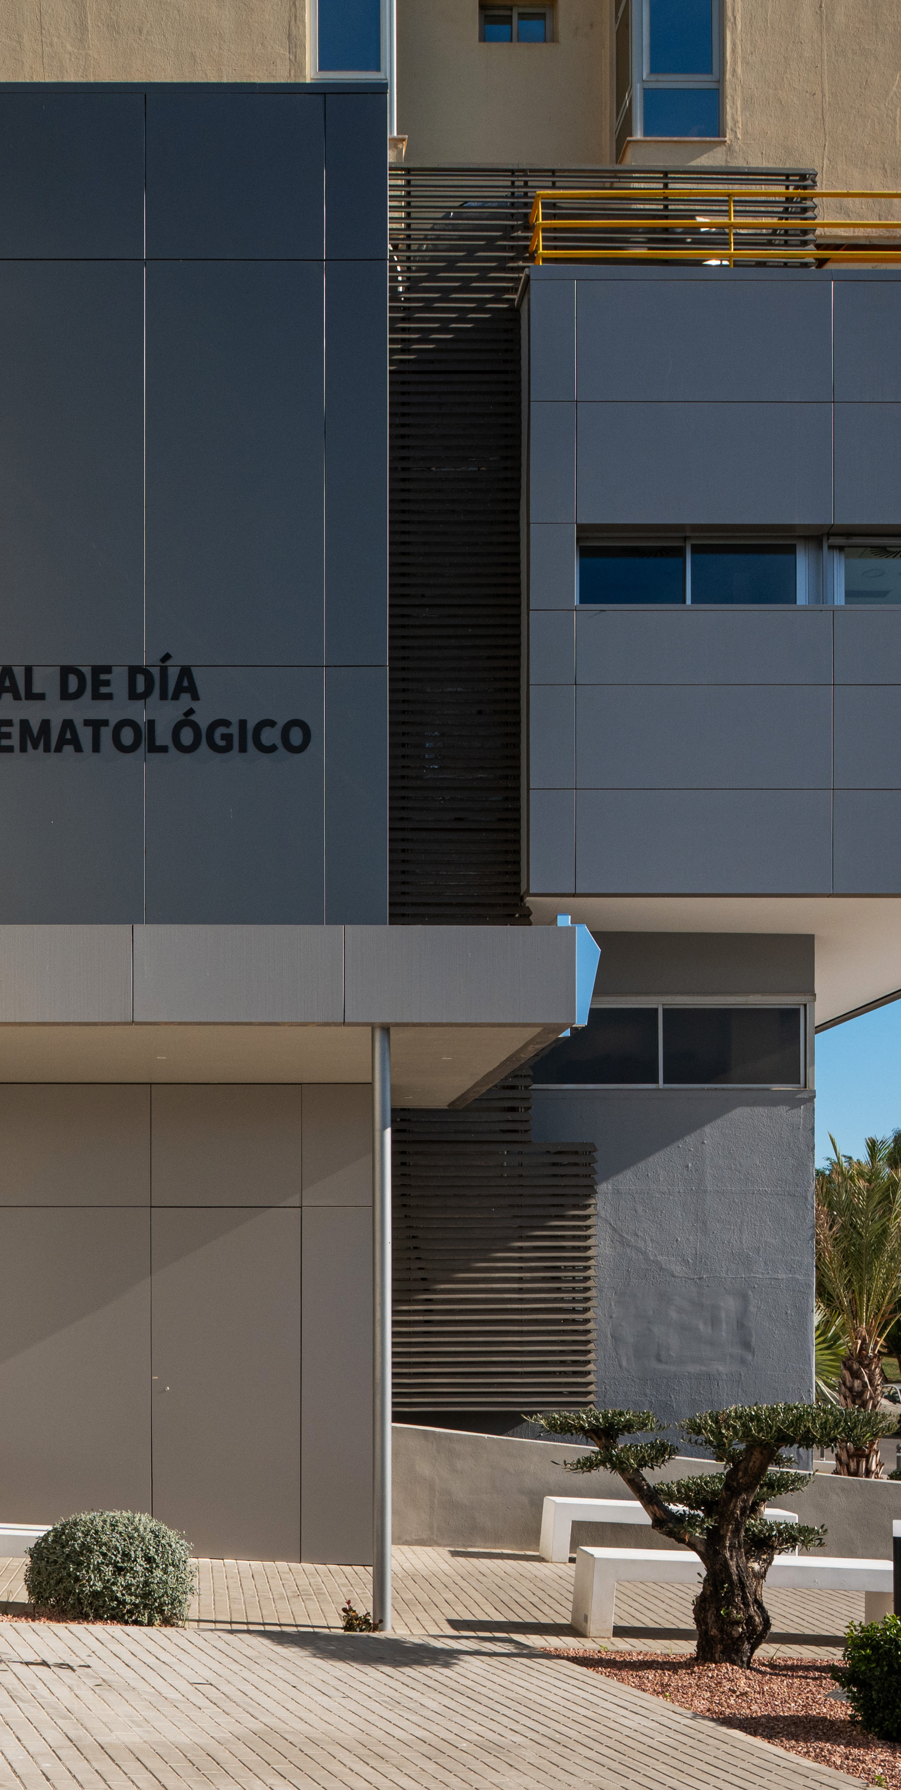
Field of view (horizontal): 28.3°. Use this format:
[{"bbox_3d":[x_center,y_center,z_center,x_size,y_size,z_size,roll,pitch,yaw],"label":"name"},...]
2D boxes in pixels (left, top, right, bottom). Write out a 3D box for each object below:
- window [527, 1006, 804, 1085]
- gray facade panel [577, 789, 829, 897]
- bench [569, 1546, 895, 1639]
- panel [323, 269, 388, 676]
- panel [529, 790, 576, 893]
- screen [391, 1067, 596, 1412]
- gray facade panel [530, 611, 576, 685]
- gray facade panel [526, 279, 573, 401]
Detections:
[{"bbox_3d":[1.614,1.131,13.440,2.112,0.613,0.080,0,0,0],"label":"window"},{"bbox_3d":[1.918,-0.388,13.525,1.938,0.807,0.050,0,0,0],"label":"gray facade panel"},{"bbox_3d":[1.644,4.006,10.200,1.820,0.440,0.500,0,-2,0],"label":"bench"},{"bbox_3d":[-0.593,-2.744,11.375,0.399,2.575,0.050,0,0,0],"label":"panel"},{"bbox_3d":[0.784,-0.405,13.830,0.356,0.809,0.060,0,-2,0],"label":"panel"},{"bbox_3d":[0.302,2.750,14.360,1.726,2.750,0.120,0,-2,0],"label":"screen"},{"bbox_3d":[0.701,-1.681,12.175,0.306,0.513,0.050,0,0,0],"label":"gray facade panel"},{"bbox_3d":[0.698,-3.764,12.175,0.313,0.833,0.050,0,0,0],"label":"gray facade panel"}]

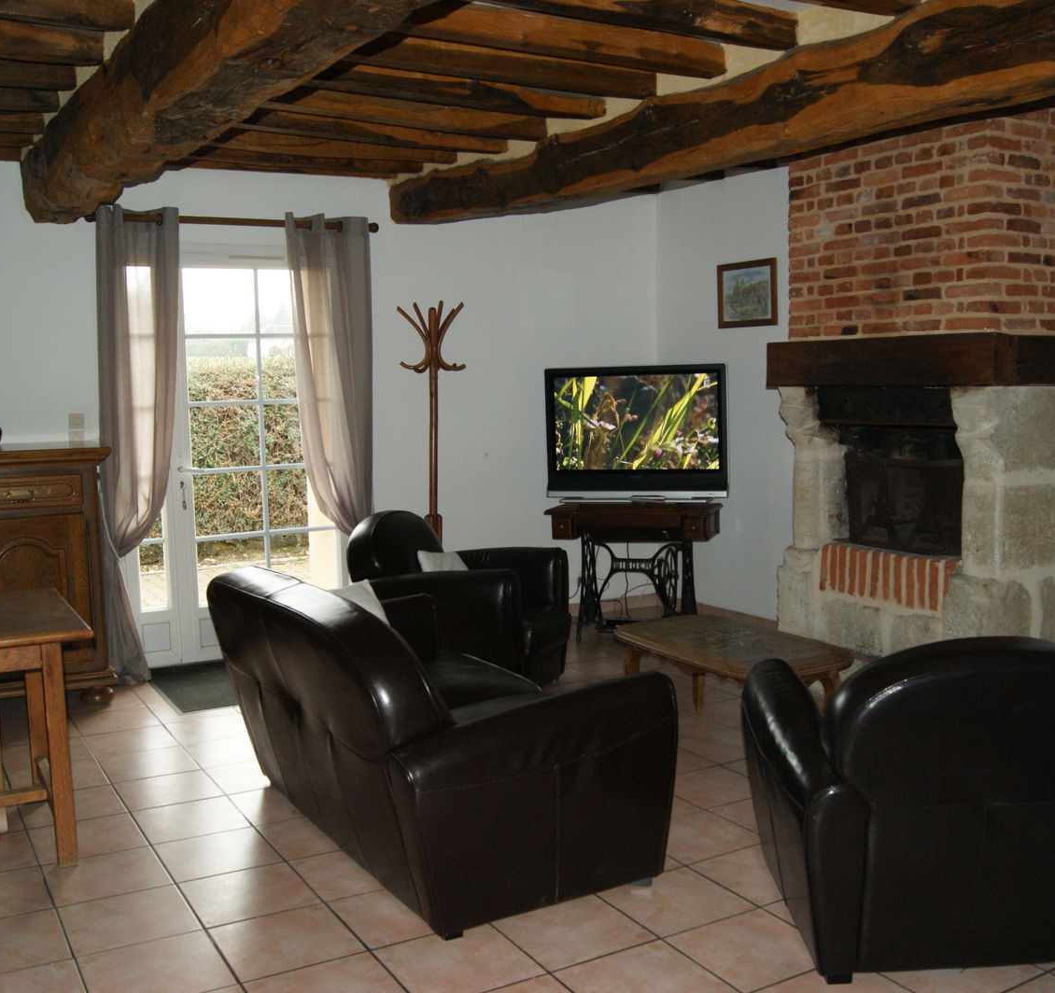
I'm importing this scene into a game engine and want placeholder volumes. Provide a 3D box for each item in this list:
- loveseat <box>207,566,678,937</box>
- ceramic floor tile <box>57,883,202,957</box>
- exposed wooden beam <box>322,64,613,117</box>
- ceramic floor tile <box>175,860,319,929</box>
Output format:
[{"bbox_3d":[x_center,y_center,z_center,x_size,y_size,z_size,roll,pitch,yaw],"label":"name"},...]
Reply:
[{"bbox_3d":[-0.351,0.666,3.562,0.928,0.838,1.585,-4,6,-30],"label":"loveseat"},{"bbox_3d":[-1.064,1.129,2.983,0.330,0.010,0.330,-4,6,-30],"label":"ceramic floor tile"},{"bbox_3d":[-0.340,-1.726,4.735,1.500,0.110,0.110,-4,5,-30],"label":"exposed wooden beam"},{"bbox_3d":[-0.797,1.137,3.200,0.335,0.010,0.335,-3,6,-30],"label":"ceramic floor tile"}]

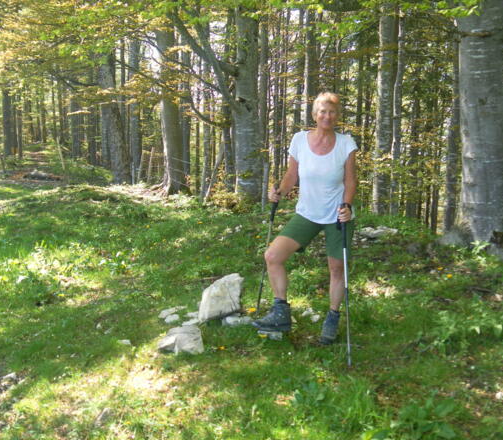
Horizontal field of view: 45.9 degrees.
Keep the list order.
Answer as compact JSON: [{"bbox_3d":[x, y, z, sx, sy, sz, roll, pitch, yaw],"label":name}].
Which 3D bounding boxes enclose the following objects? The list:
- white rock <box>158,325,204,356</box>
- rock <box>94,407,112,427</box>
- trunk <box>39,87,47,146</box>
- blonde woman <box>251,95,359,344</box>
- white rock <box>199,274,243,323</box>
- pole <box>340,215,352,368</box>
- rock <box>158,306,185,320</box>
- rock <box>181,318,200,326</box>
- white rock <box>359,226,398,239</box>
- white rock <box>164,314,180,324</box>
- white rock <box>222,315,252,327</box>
[{"bbox_3d":[-0.455,0.772,3.850,0.290,0.115,0.250,0,8,0],"label":"white rock"},{"bbox_3d":[-0.728,0.966,2.920,0.075,0.055,0.100,0,8,0],"label":"rock"},{"bbox_3d":[-7.747,-3.863,22.000,0.230,2.100,0.230,0,8,0],"label":"trunk"},{"bbox_3d":[0.355,-0.020,3.870,0.660,1.630,0.500,2,9,9],"label":"blonde woman"},{"bbox_3d":[-0.222,0.575,4.400,0.340,0.350,0.220,-2,10,-12],"label":"white rock"},{"bbox_3d":[0.584,0.411,3.665,0.055,0.999,0.060,-2,-8,0],"label":"pole"},{"bbox_3d":[-0.585,0.685,4.350,0.175,0.060,0.150,0,8,0],"label":"rock"},{"bbox_3d":[-0.438,0.748,4.330,0.130,0.045,0.090,0,9,0],"label":"rock"},{"bbox_3d":[1.450,0.142,6.800,0.430,0.100,0.280,0,8,0],"label":"white rock"},{"bbox_3d":[-0.583,0.737,4.380,0.108,0.050,0.085,0,9,0],"label":"white rock"},{"bbox_3d":[-0.098,0.714,4.220,0.210,0.055,0.130,0,8,0],"label":"white rock"}]

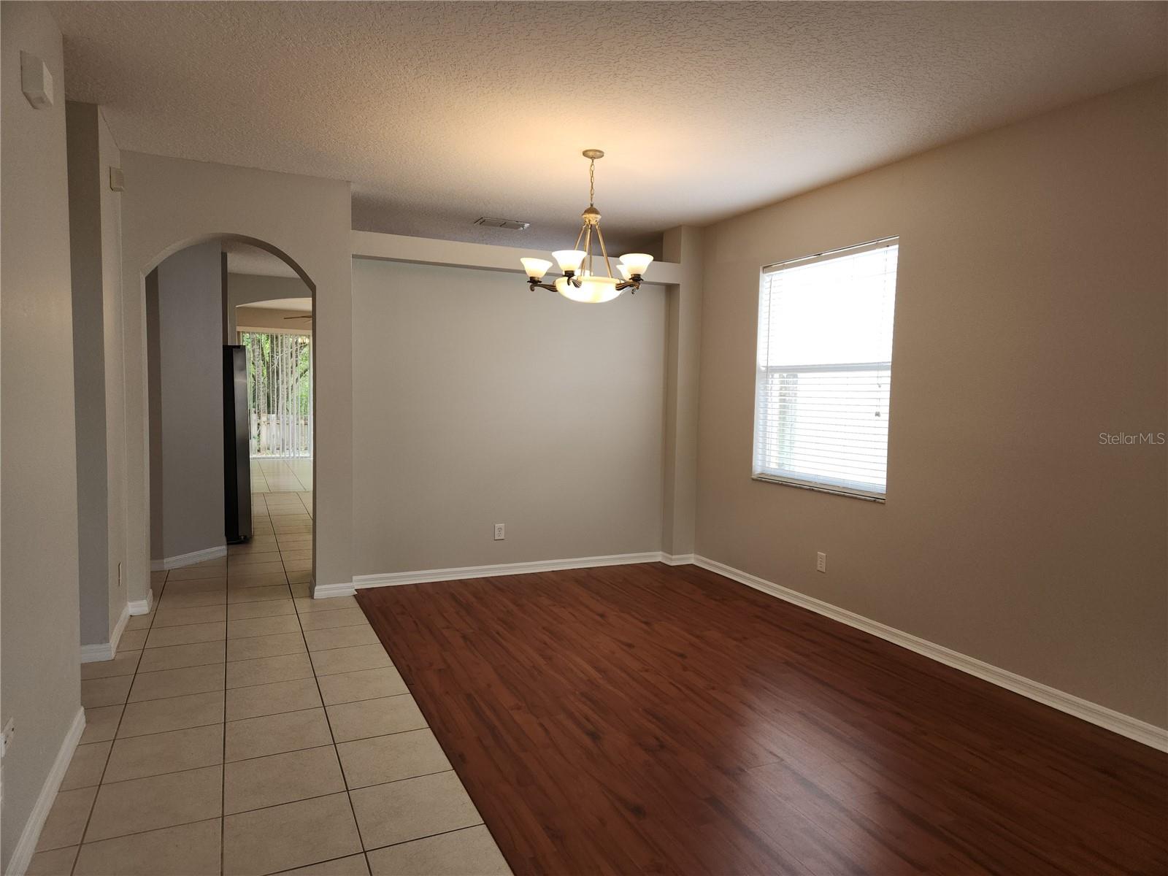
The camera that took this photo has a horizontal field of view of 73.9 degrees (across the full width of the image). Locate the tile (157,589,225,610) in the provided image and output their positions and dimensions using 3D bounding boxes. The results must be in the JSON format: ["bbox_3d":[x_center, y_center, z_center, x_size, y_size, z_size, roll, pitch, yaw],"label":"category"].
[{"bbox_3d":[-2.607,1.088,5.187,0.401,0.012,0.389,-1,4,-24],"label":"tile"}]

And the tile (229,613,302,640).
[{"bbox_3d":[-1.943,1.150,4.715,0.402,0.010,0.398,-1,4,-24],"label":"tile"}]

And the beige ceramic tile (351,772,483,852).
[{"bbox_3d":[-0.585,1.278,2.679,0.383,0.010,0.391,-1,4,-24],"label":"beige ceramic tile"}]

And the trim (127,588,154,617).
[{"bbox_3d":[-2.836,1.059,4.972,0.125,0.090,0.260,-1,4,-24],"label":"trim"}]

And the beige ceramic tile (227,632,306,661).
[{"bbox_3d":[-1.762,1.162,4.310,0.403,0.010,0.391,-1,4,-24],"label":"beige ceramic tile"}]

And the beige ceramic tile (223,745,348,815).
[{"bbox_3d":[-1.110,1.260,2.875,0.403,0.010,0.391,-1,4,-24],"label":"beige ceramic tile"}]

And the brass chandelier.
[{"bbox_3d":[0.035,-1.231,4.545,0.780,0.860,0.780,1,4,0],"label":"brass chandelier"}]

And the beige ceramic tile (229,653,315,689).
[{"bbox_3d":[-1.591,1.184,3.933,0.401,0.012,0.389,-1,4,-24],"label":"beige ceramic tile"}]

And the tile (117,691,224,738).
[{"bbox_3d":[-1.824,1.231,3.459,0.402,0.010,0.398,-1,4,-24],"label":"tile"}]

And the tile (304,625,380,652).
[{"bbox_3d":[-1.401,1.155,4.474,0.383,0.010,0.391,-1,4,-24],"label":"tile"}]

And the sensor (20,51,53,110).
[{"bbox_3d":[-1.812,-1.182,2.579,0.060,0.124,0.156,-1,4,-24],"label":"sensor"}]

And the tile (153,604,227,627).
[{"bbox_3d":[-2.478,1.126,4.900,0.402,0.010,0.398,-1,4,-24],"label":"tile"}]

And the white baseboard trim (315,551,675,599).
[{"bbox_3d":[-0.580,1.021,5.901,2.804,0.093,0.165,-1,4,-23],"label":"white baseboard trim"}]

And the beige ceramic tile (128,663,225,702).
[{"bbox_3d":[-1.988,1.205,3.817,0.402,0.010,0.398,-1,4,-24],"label":"beige ceramic tile"}]

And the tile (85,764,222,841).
[{"bbox_3d":[-1.494,1.282,2.735,0.402,0.010,0.398,-1,4,-24],"label":"tile"}]

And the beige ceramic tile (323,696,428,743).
[{"bbox_3d":[-0.908,1.230,3.386,0.383,0.012,0.389,-1,4,-24],"label":"beige ceramic tile"}]

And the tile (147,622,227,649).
[{"bbox_3d":[-2.284,1.139,4.476,0.401,0.012,0.389,-1,4,-24],"label":"tile"}]

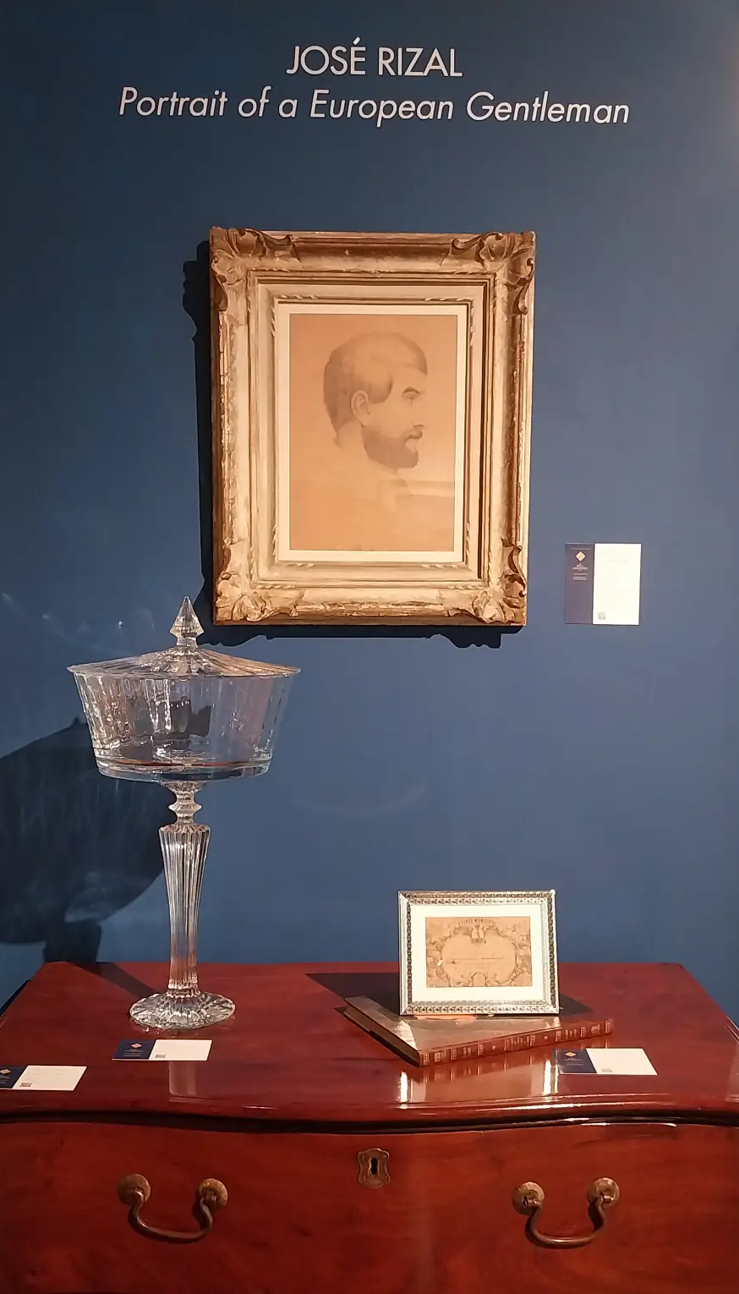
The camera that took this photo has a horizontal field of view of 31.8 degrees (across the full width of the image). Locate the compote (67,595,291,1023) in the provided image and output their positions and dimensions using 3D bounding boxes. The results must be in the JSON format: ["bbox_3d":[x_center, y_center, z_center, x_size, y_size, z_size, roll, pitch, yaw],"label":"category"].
[{"bbox_3d":[-0.253,0.219,1.772,0.317,0.572,0.317,0,3,-8],"label":"compote"}]

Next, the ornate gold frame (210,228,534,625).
[{"bbox_3d":[0.003,-0.321,1.945,0.471,0.571,0.070,1,8,-3],"label":"ornate gold frame"}]

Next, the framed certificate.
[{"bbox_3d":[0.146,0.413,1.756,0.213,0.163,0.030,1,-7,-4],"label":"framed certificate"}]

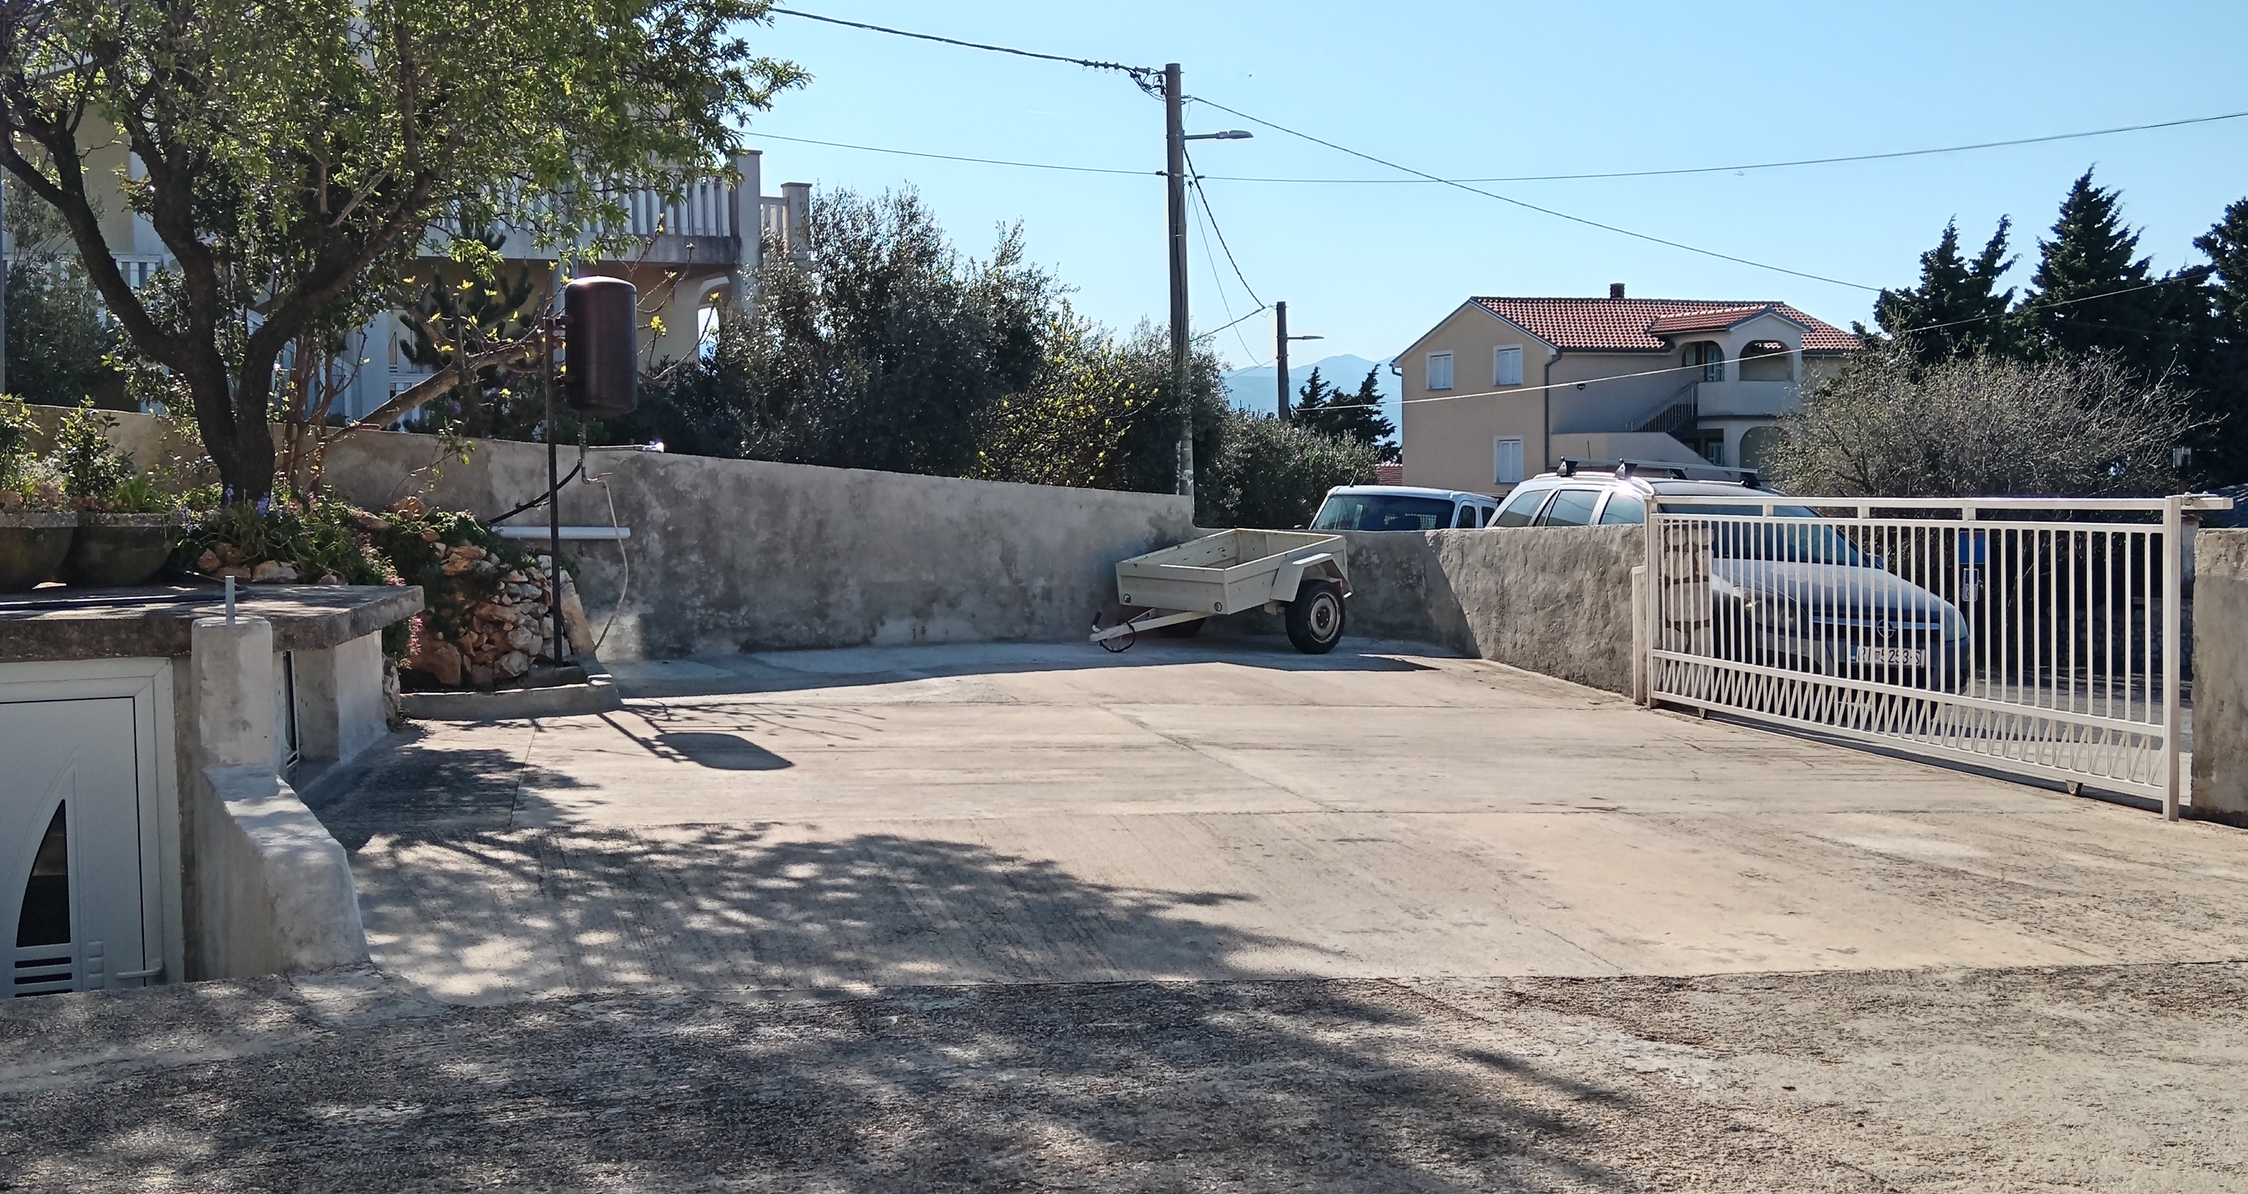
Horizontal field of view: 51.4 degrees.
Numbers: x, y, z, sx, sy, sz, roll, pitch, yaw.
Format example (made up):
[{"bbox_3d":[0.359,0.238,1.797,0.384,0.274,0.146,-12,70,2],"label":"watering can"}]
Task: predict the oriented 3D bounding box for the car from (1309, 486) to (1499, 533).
[{"bbox_3d":[2.620,-0.329,22.200,1.680,1.450,4.100,0,3,21],"label":"car"}]

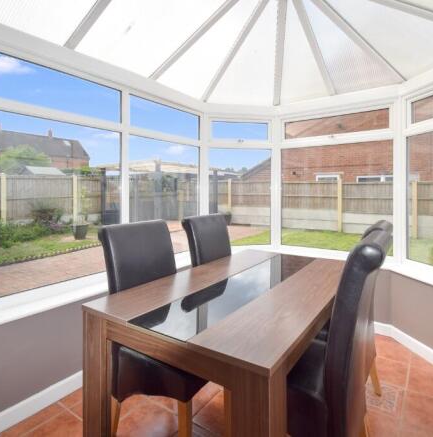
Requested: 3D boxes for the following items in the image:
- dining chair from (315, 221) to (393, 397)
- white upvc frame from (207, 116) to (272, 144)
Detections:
[{"bbox_3d":[0.675,0.545,1.650,0.620,1.060,0.460,3,5,35],"label":"dining chair"},{"bbox_3d":[0.250,-1.000,3.080,0.750,0.325,0.070,-1,4,-10],"label":"white upvc frame"}]

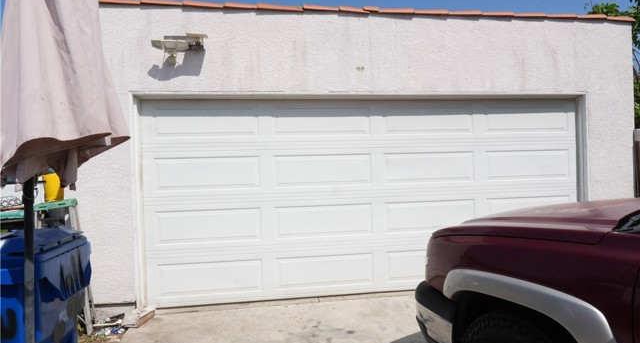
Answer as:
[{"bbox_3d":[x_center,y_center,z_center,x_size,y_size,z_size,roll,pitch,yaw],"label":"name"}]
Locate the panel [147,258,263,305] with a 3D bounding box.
[{"bbox_3d":[-1.107,1.093,4.340,1.061,0.363,0.050,-2,1,-9],"label":"panel"}]

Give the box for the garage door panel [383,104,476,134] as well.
[{"bbox_3d":[1.192,-0.578,4.677,1.038,0.333,0.050,-2,1,-9],"label":"garage door panel"}]

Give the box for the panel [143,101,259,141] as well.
[{"bbox_3d":[-1.176,-0.511,4.310,1.098,0.353,0.050,-2,1,-9],"label":"panel"}]

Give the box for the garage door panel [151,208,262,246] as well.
[{"bbox_3d":[-1.120,0.554,4.332,1.051,0.348,0.050,-2,1,-9],"label":"garage door panel"}]

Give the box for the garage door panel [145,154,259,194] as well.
[{"bbox_3d":[-1.133,0.021,4.325,1.051,0.348,0.050,-2,1,-9],"label":"garage door panel"}]

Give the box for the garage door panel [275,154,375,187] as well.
[{"bbox_3d":[0.035,-0.010,4.505,1.051,0.348,0.050,-2,1,-9],"label":"garage door panel"}]

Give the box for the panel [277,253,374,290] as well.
[{"bbox_3d":[0.065,1.055,4.519,1.038,0.333,0.050,-2,1,-9],"label":"panel"}]

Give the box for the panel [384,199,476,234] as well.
[{"bbox_3d":[1.216,0.493,4.692,1.051,0.348,0.050,-2,1,-9],"label":"panel"}]

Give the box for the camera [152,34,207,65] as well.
[{"bbox_3d":[-1.309,-1.136,4.018,0.500,0.280,0.250,-2,1,-9],"label":"camera"}]

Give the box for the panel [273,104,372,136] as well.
[{"bbox_3d":[0.022,-0.543,4.497,1.051,0.348,0.050,-2,1,-9],"label":"panel"}]

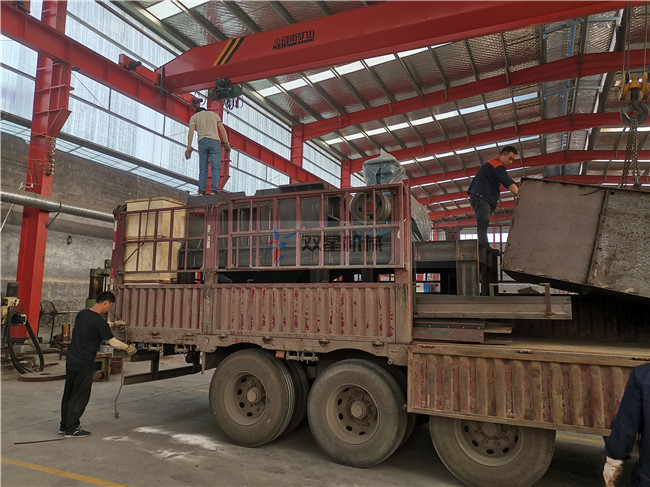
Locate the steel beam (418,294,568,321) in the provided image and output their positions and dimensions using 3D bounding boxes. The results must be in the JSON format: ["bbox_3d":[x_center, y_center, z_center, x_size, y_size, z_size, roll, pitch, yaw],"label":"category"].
[{"bbox_3d":[1.526,0.627,4.963,1.591,0.218,0.200,-2,-8,24],"label":"steel beam"}]

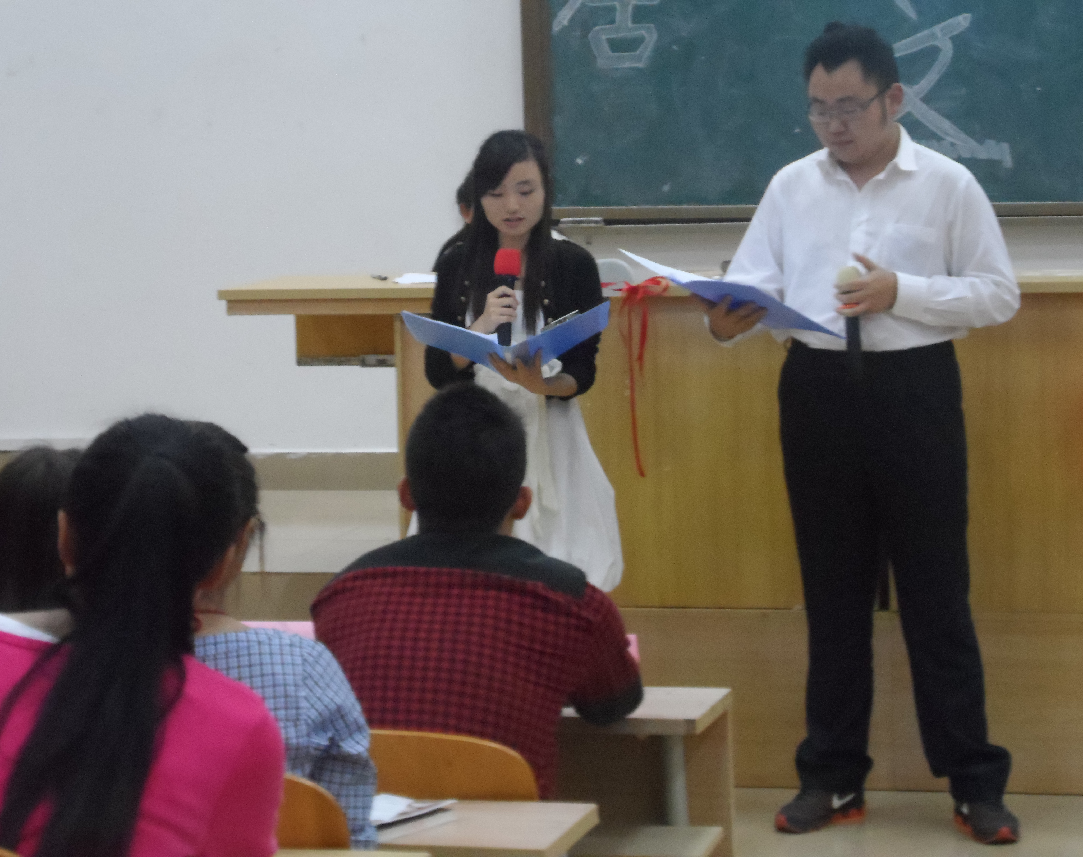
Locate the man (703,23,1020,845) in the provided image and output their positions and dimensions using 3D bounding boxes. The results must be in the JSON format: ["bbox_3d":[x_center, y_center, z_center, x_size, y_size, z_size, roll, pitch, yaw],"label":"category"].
[{"bbox_3d":[0.716,0.009,8.561,0.590,1.760,0.530,0,6,17],"label":"man"}]

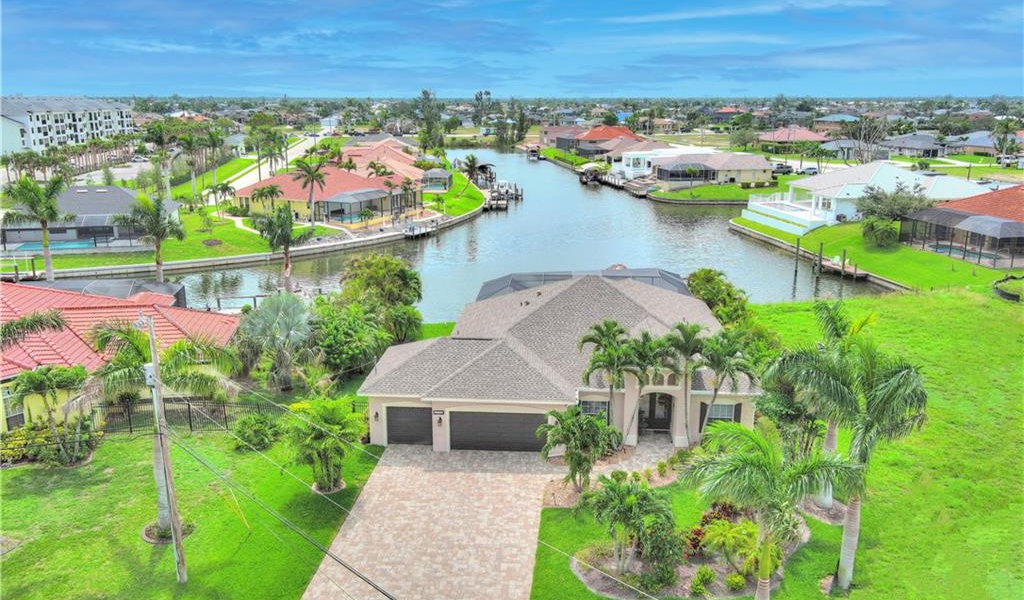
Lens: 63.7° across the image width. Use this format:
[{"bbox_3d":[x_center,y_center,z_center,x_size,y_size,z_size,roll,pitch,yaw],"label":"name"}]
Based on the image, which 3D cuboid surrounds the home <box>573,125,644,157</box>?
[{"bbox_3d":[30.000,-47.454,246.307,19.500,8.400,19.500,-2,14,-10],"label":"home"}]

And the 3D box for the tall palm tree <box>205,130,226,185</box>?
[{"bbox_3d":[-57.000,-27.013,158.137,4.200,11.200,4.200,0,14,0],"label":"tall palm tree"}]

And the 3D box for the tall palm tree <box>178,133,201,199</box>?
[{"bbox_3d":[-54.600,-22.648,140.468,4.100,11.000,4.100,0,14,0],"label":"tall palm tree"}]

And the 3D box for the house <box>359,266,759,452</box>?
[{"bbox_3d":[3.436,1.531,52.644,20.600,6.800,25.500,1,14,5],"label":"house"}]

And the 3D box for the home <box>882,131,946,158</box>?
[{"bbox_3d":[117.000,-45.427,242.688,18.500,6.300,16.000,3,14,11],"label":"home"}]

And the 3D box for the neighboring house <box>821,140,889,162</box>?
[{"bbox_3d":[100.466,-43.935,240.478,18.000,5.074,17.500,2,14,9],"label":"neighboring house"}]

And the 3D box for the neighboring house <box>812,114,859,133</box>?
[{"bbox_3d":[153.000,-82.925,389.479,21.000,8.600,15.000,3,14,11],"label":"neighboring house"}]

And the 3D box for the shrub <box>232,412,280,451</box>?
[{"bbox_3d":[-13.442,6.767,43.382,2.300,1.473,2.100,1,14,5],"label":"shrub"}]

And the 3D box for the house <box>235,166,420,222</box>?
[{"bbox_3d":[-27.000,-17.514,128.860,17.800,6.600,25.200,7,16,27],"label":"house"}]

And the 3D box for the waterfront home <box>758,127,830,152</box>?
[{"bbox_3d":[95.924,-55.067,280.991,22.500,7.276,18.000,3,14,12],"label":"waterfront home"}]

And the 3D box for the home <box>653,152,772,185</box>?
[{"bbox_3d":[40.500,-28.348,174.803,23.000,5.600,16.500,-1,14,-6],"label":"home"}]

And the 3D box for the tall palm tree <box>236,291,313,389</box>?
[{"bbox_3d":[-14.664,2.724,51.565,4.500,5.802,4.400,1,14,5],"label":"tall palm tree"}]

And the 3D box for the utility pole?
[{"bbox_3d":[-12.220,5.392,28.835,0.750,10.100,0.450,0,14,0],"label":"utility pole"}]

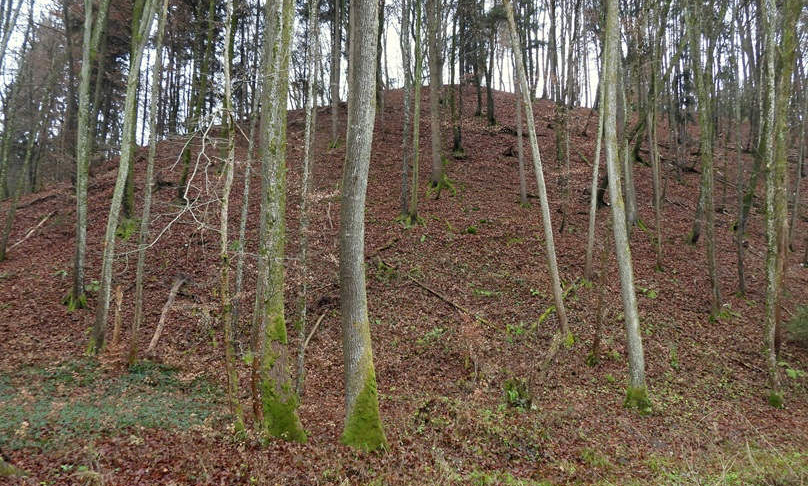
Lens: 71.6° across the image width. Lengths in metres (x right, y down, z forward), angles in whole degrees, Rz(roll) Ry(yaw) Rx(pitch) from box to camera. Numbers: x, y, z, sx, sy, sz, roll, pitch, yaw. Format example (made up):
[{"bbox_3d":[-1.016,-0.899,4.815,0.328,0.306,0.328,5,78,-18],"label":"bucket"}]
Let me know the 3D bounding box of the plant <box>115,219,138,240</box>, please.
[{"bbox_3d":[-8.150,-0.344,16.612,0.600,0.550,0.500,0,-7,0],"label":"plant"}]

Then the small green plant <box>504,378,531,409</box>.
[{"bbox_3d":[1.810,2.412,9.053,0.410,0.420,0.360,0,-7,0],"label":"small green plant"}]

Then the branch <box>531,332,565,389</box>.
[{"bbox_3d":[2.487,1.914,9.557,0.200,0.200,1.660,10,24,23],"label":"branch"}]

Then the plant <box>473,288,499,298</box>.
[{"bbox_3d":[1.696,1.044,11.744,0.520,0.160,0.320,0,-7,0],"label":"plant"}]

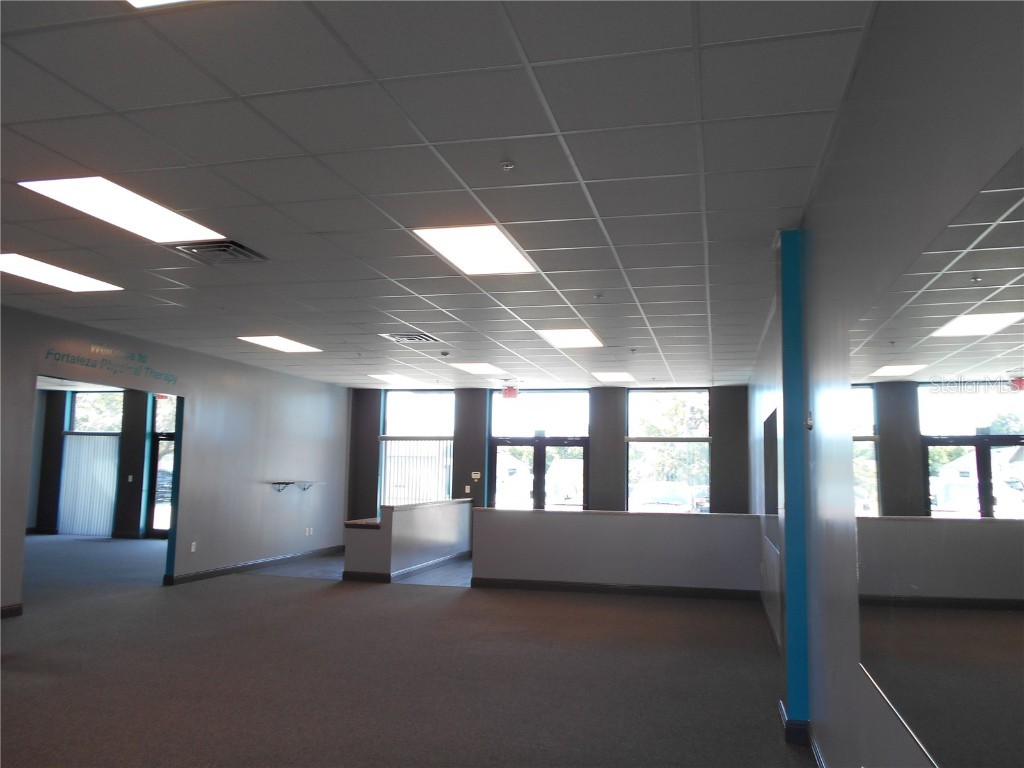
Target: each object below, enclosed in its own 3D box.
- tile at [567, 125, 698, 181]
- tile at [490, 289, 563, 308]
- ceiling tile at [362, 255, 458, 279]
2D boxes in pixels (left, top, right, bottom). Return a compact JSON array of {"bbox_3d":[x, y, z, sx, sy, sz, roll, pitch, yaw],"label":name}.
[{"bbox_3d":[0.584,-1.095,3.646,0.610,0.020,0.610,0,-6,15],"label":"tile"},{"bbox_3d":[0.170,-0.756,6.837,0.605,0.020,0.605,0,-6,15],"label":"tile"},{"bbox_3d":[-0.741,-0.892,5.874,0.595,0.020,0.584,0,-6,15],"label":"ceiling tile"}]

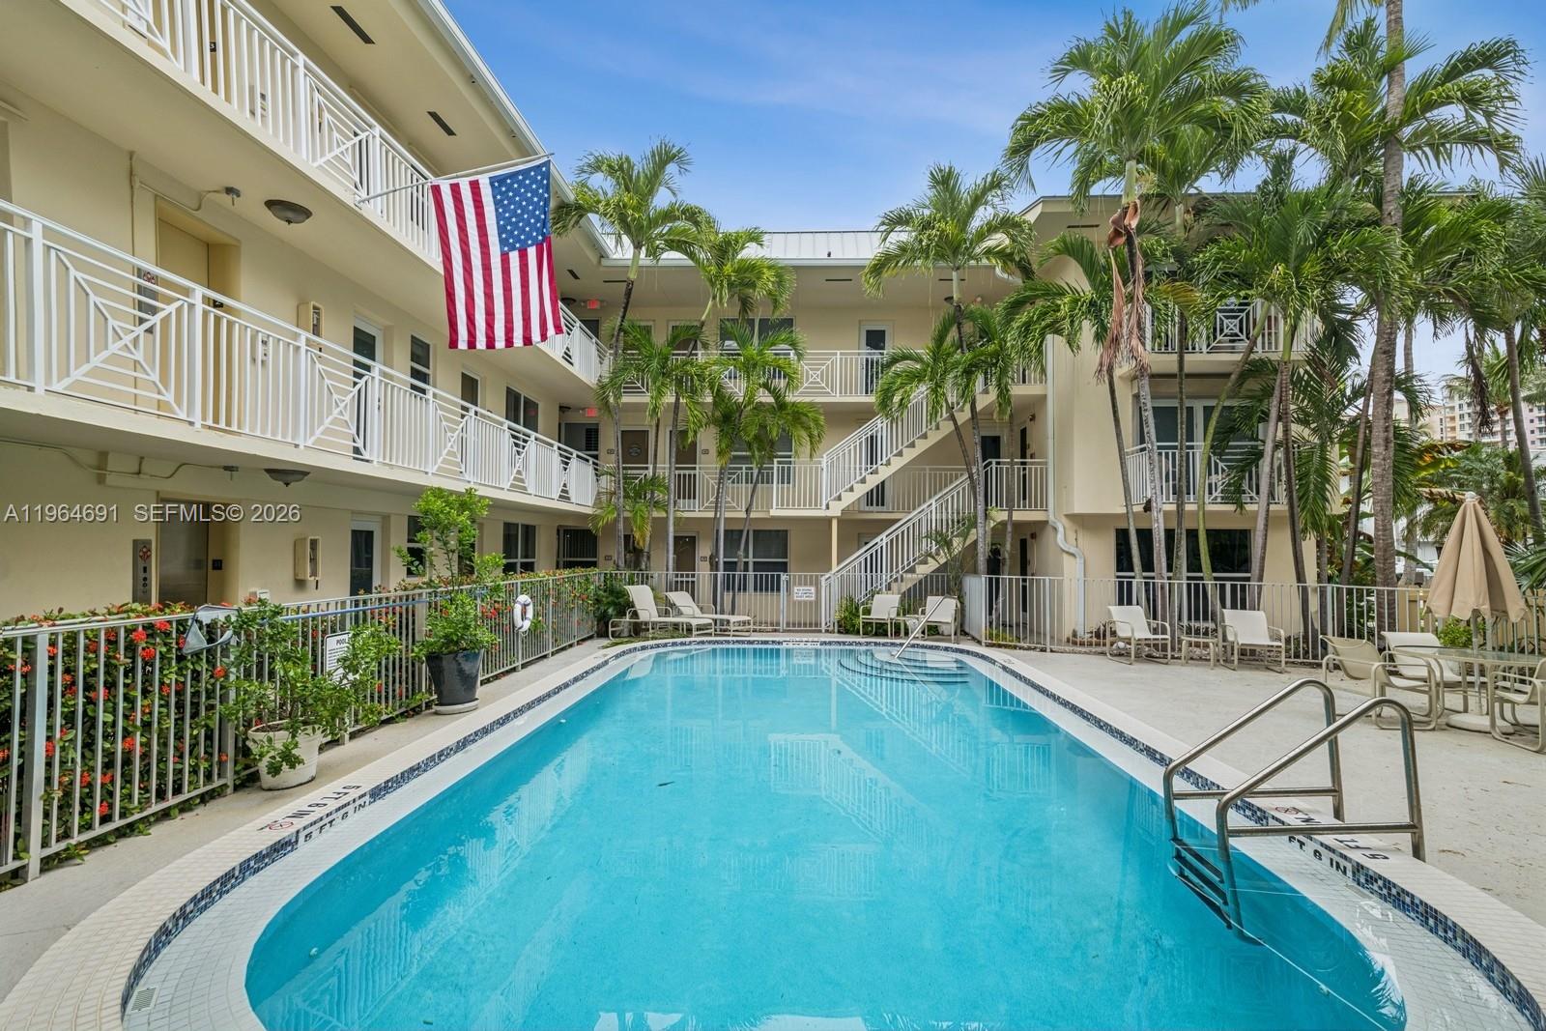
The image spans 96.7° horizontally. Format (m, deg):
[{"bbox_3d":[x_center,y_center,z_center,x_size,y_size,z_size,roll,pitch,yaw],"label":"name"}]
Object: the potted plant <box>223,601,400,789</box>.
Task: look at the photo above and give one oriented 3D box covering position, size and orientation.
[{"bbox_3d":[-3.383,1.291,4.980,1.020,1.280,1.000,0,-3,3],"label":"potted plant"}]

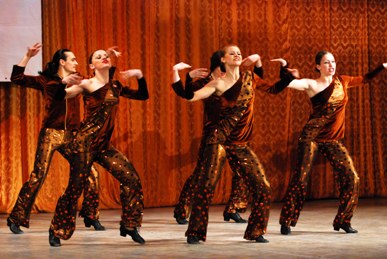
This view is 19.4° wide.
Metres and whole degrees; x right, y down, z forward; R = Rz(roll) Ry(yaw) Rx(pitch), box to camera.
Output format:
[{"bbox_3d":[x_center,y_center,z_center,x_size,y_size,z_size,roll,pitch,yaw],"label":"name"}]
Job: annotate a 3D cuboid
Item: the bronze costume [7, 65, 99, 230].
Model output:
[{"bbox_3d":[-1.233,0.158,9.950,0.780,1.460,0.520,-2,3,-42],"label":"bronze costume"}]

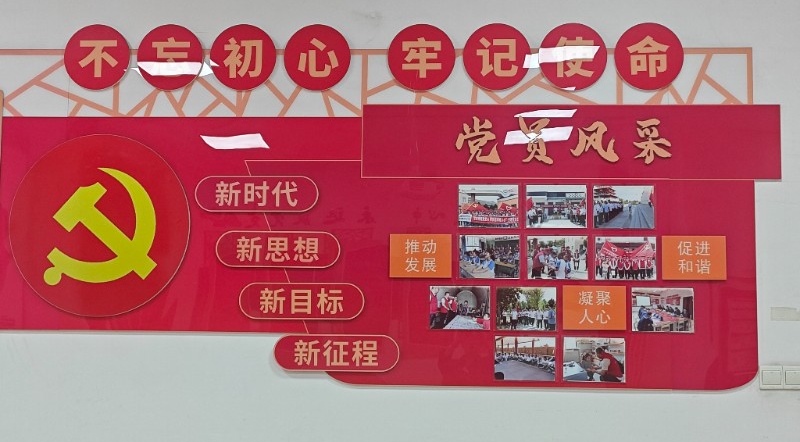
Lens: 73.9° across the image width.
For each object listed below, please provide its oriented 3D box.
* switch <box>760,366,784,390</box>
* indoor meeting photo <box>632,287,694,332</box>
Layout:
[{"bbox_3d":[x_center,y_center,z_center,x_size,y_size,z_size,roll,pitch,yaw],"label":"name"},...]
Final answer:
[{"bbox_3d":[1.397,0.591,1.997,0.086,0.086,0.011,0,-2,1],"label":"switch"},{"bbox_3d":[0.993,0.337,2.005,0.228,0.164,0.008,0,-2,1],"label":"indoor meeting photo"}]

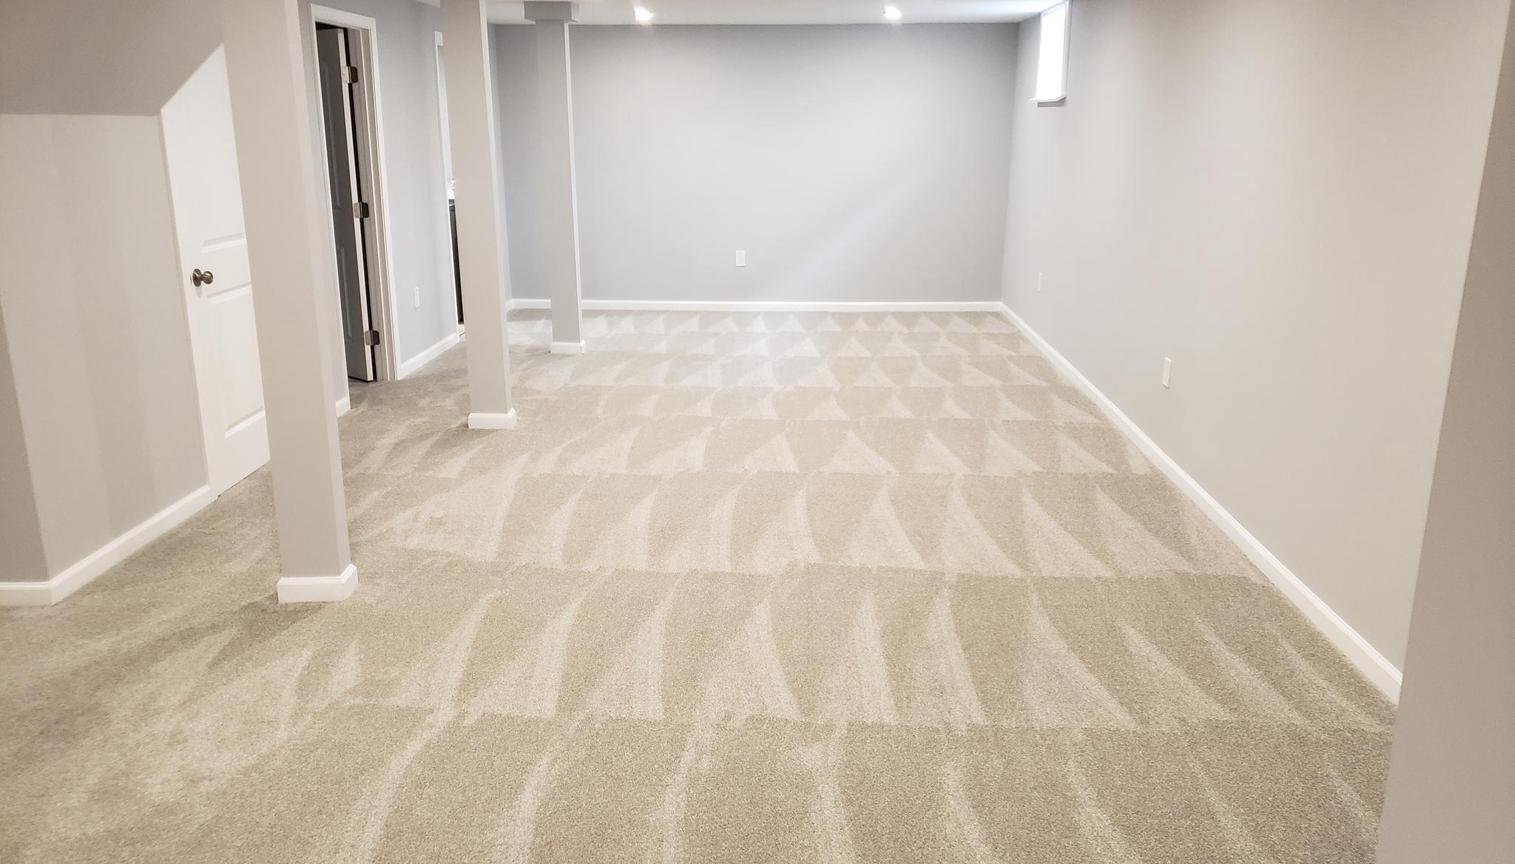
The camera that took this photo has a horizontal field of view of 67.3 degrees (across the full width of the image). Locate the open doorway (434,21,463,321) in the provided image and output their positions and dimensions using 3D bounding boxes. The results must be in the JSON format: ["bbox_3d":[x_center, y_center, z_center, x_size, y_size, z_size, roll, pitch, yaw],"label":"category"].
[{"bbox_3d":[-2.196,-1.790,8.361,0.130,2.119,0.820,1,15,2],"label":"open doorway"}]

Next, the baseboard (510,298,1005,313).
[{"bbox_3d":[-0.021,-1.054,9.512,4.106,0.093,0.018,1,15,2],"label":"baseboard"}]

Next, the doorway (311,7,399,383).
[{"bbox_3d":[-2.273,-1.248,6.412,0.130,2.115,0.850,1,15,2],"label":"doorway"}]

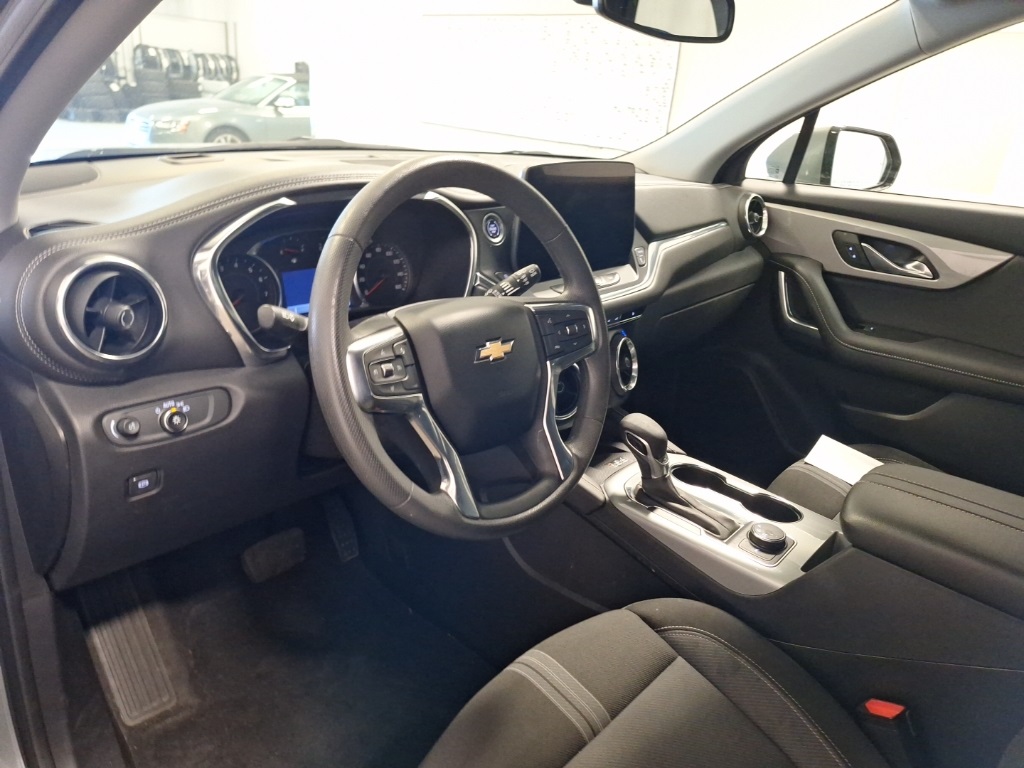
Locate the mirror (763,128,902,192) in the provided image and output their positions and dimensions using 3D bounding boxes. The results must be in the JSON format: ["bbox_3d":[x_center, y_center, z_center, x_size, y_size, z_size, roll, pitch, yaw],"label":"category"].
[{"bbox_3d":[0.801,-0.554,1.690,0.240,0.175,0.150,-8,25,-27],"label":"mirror"}]

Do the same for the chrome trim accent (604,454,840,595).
[{"bbox_3d":[0.295,0.191,1.000,0.190,0.055,0.310,-16,29,-41],"label":"chrome trim accent"}]

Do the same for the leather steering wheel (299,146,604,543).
[{"bbox_3d":[-0.045,-0.035,0.700,0.375,0.375,0.105,-16,8,-43],"label":"leather steering wheel"}]

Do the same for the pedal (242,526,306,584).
[{"bbox_3d":[-0.422,0.305,1.210,0.100,0.060,0.030,-16,-9,-41],"label":"pedal"}]

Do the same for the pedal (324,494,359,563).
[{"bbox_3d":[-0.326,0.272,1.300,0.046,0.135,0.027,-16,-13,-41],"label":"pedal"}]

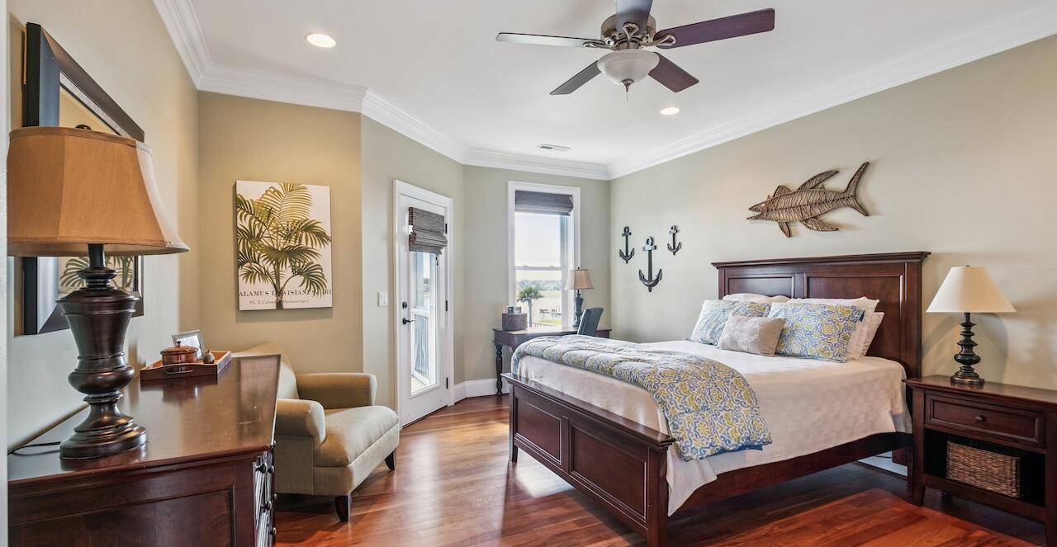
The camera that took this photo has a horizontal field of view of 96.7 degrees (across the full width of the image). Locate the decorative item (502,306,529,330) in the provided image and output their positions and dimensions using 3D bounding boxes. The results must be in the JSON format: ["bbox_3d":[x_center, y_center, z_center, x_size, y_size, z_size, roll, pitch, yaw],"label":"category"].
[{"bbox_3d":[-0.148,0.507,5.266,0.195,0.260,0.250,0,-1,-26],"label":"decorative item"}]

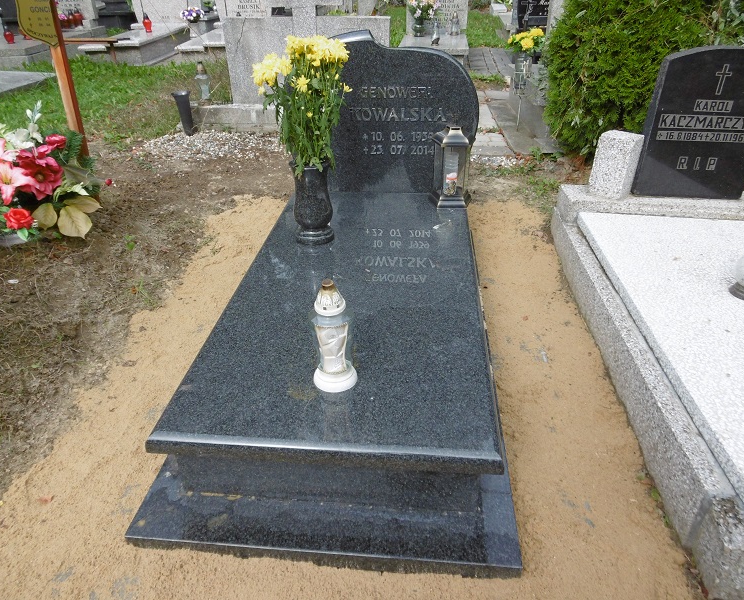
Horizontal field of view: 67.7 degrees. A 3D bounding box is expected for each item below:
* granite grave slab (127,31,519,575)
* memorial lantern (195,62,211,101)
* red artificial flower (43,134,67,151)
[{"bbox_3d":[-0.049,-0.281,1.859,0.935,0.952,1.879,2,31,5],"label":"granite grave slab"},{"bbox_3d":[-1.412,-1.807,4.620,0.115,0.319,0.115,2,31,5],"label":"memorial lantern"},{"bbox_3d":[-1.603,-0.795,2.800,0.105,0.075,0.075,-13,-2,-19],"label":"red artificial flower"}]

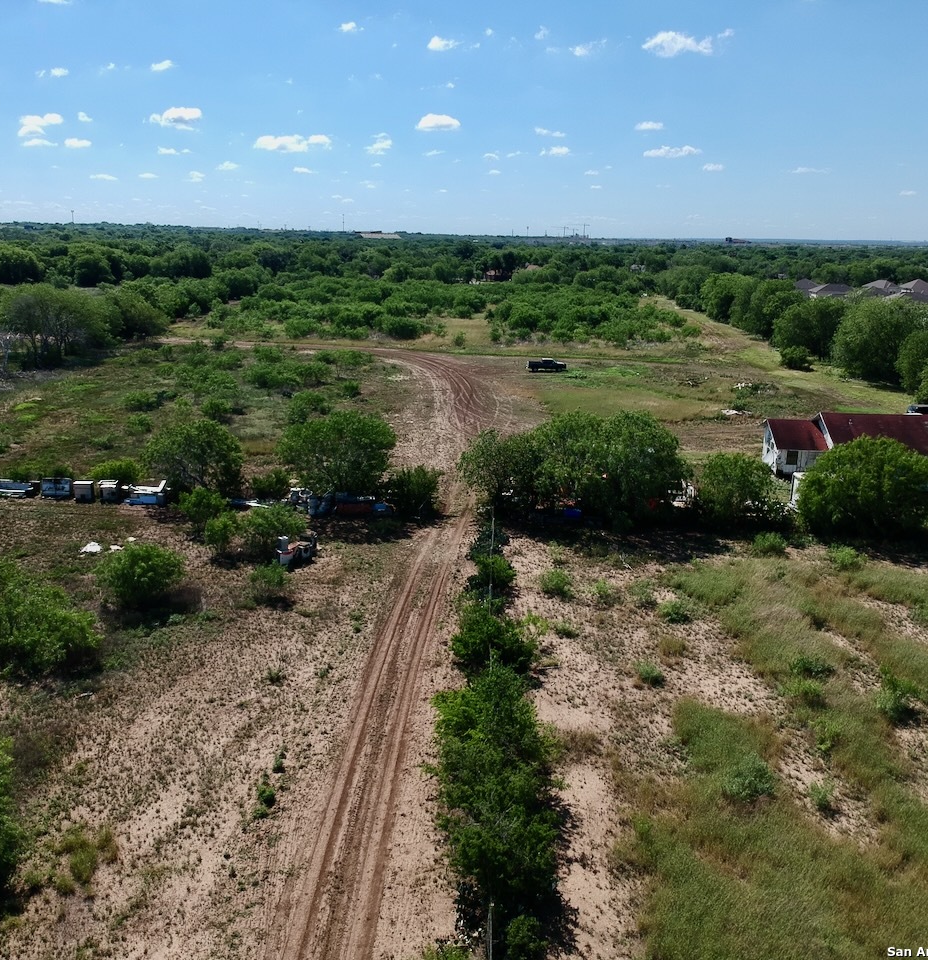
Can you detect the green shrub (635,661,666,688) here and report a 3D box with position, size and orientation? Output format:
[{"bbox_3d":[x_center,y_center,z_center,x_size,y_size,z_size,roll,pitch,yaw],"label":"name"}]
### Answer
[{"bbox_3d":[8.100,8.412,40.282,1.242,0.897,1.242,4,15,12],"label":"green shrub"}]

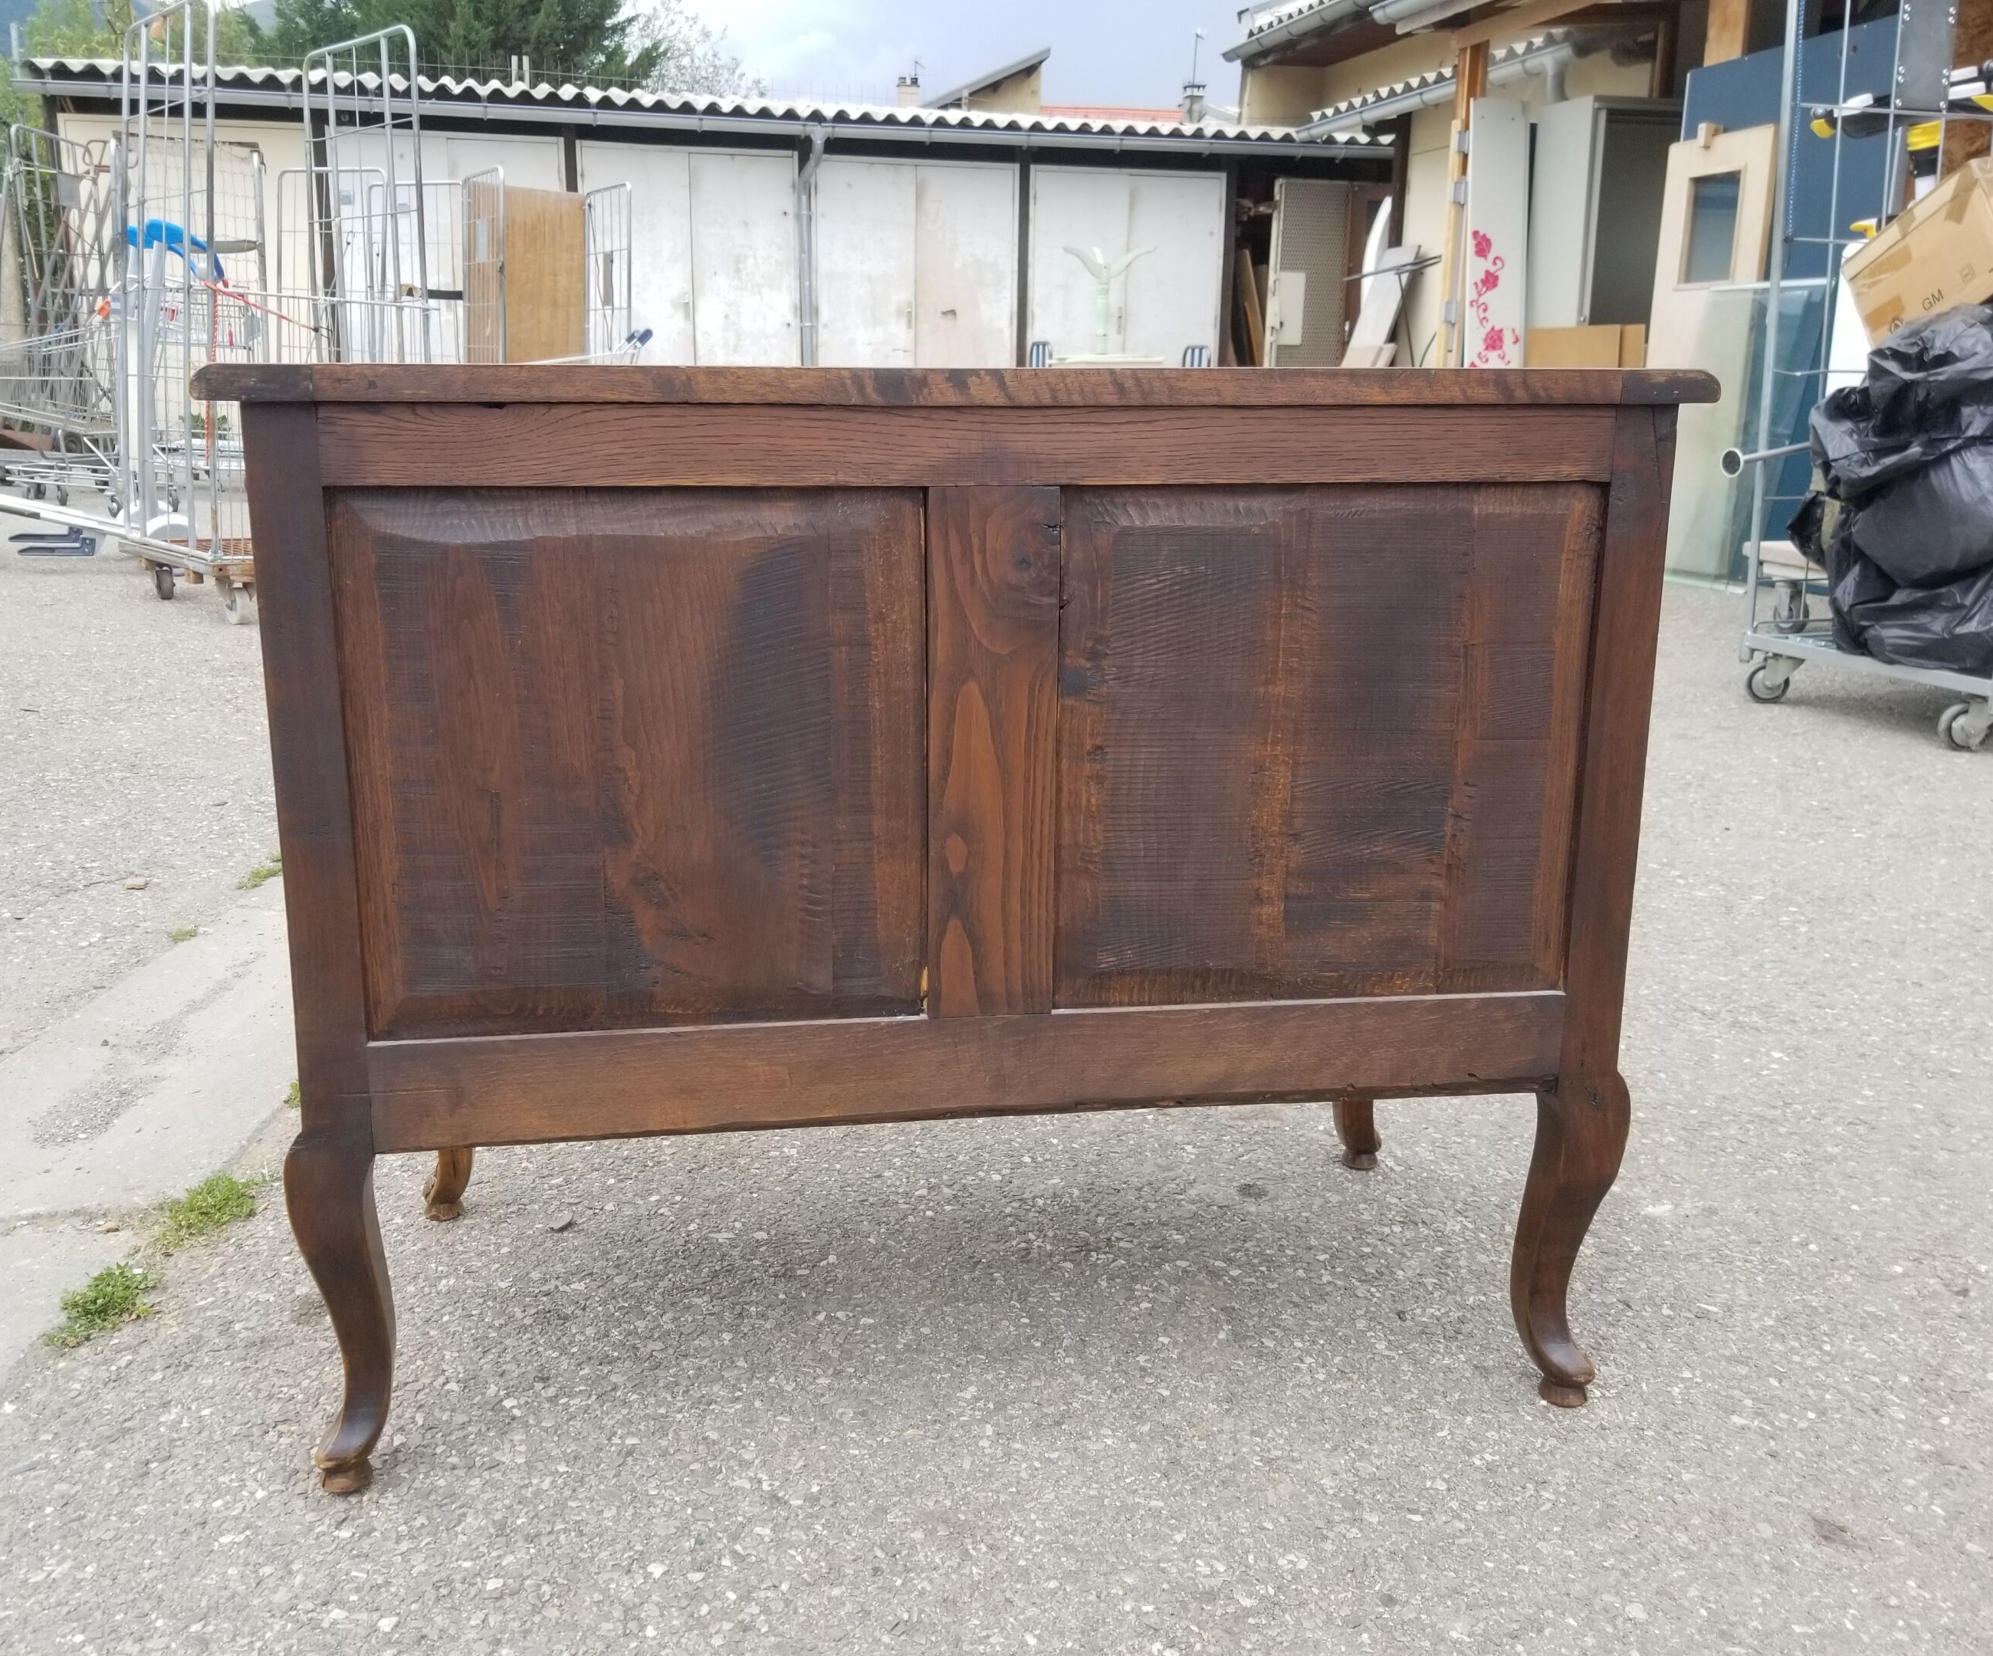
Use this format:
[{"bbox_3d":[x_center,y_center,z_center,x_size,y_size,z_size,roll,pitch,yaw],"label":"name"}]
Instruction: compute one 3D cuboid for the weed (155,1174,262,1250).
[{"bbox_3d":[-0.832,0.409,1.755,0.085,0.040,0.115,2,15,7],"label":"weed"}]

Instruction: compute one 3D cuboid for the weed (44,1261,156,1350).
[{"bbox_3d":[-0.852,0.457,1.580,0.080,0.040,0.110,2,15,7],"label":"weed"}]

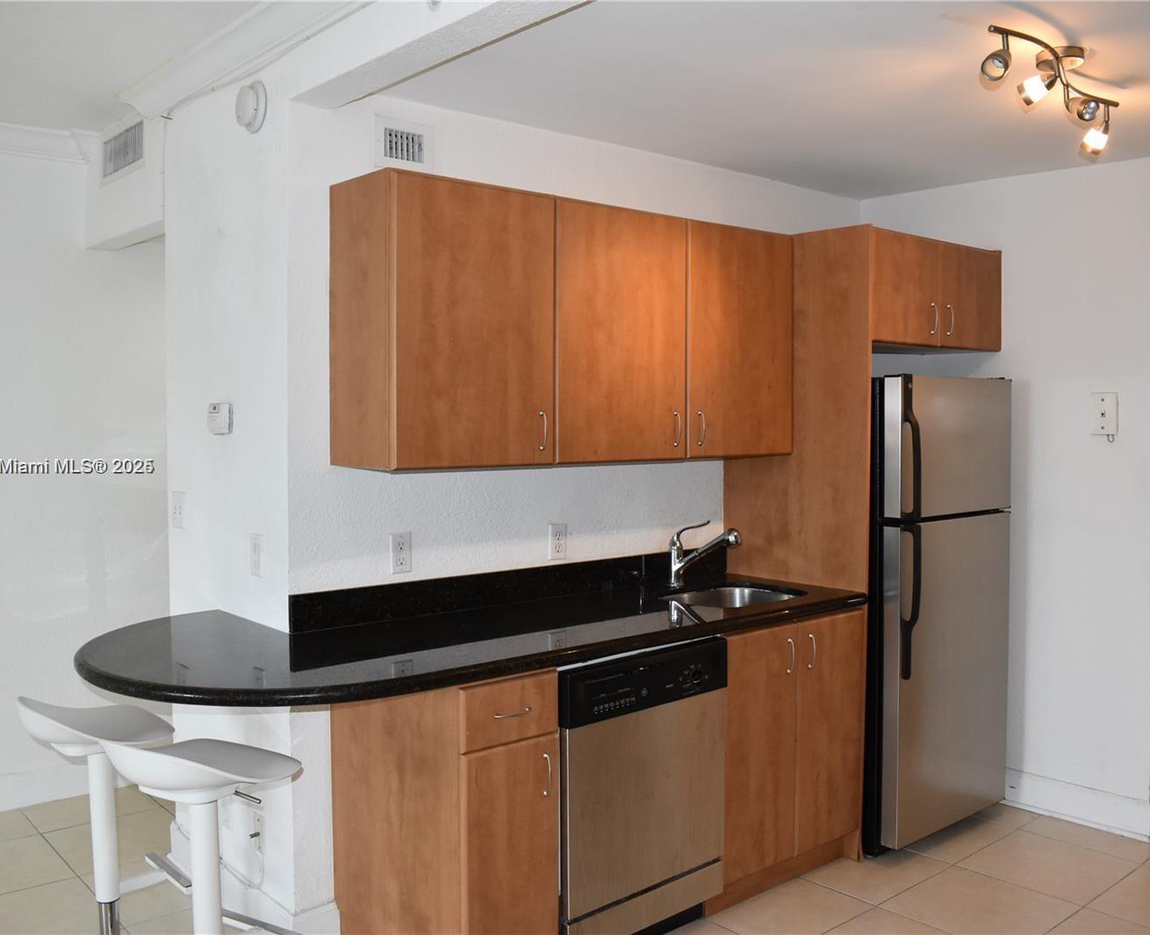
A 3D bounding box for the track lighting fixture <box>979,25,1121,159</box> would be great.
[{"bbox_3d":[1.182,-0.910,2.560,0.800,0.214,0.210,-2,4,-39],"label":"track lighting fixture"}]

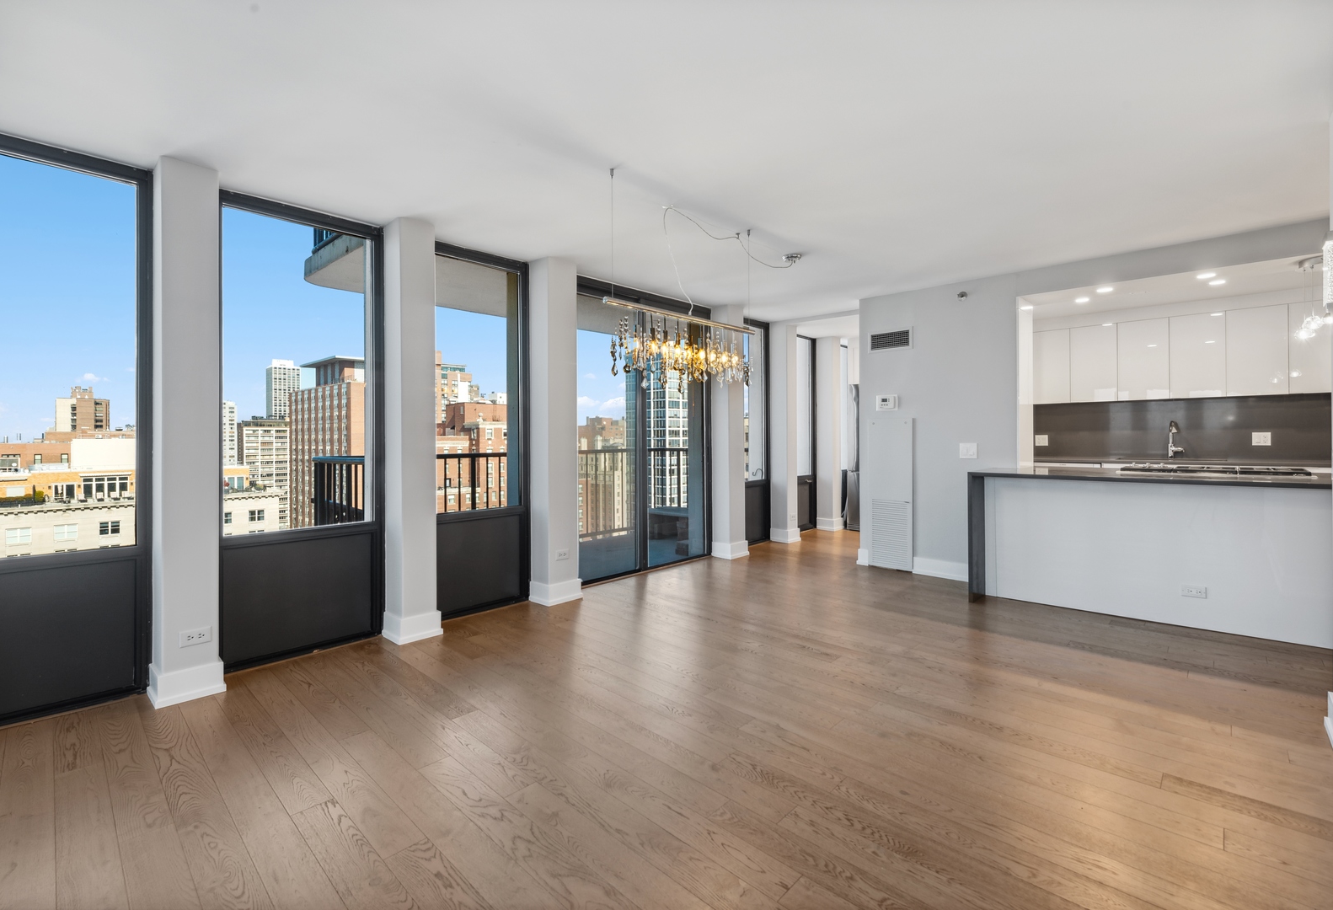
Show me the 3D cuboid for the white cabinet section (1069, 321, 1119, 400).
[{"bbox_3d":[4.460,-0.928,6.294,0.388,0.772,0.353,1,1,42],"label":"white cabinet section"}]

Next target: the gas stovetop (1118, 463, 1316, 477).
[{"bbox_3d":[3.593,0.093,4.019,0.920,0.060,0.530,1,1,43],"label":"gas stovetop"}]

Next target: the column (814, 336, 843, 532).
[{"bbox_3d":[2.051,-0.252,7.601,0.245,2.379,0.245,1,2,41],"label":"column"}]

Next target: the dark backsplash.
[{"bbox_3d":[4.768,-0.205,5.874,2.350,0.540,0.030,1,2,42],"label":"dark backsplash"}]

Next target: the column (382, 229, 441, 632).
[{"bbox_3d":[-1.532,-0.142,3.659,0.250,2.440,0.240,1,1,43],"label":"column"}]

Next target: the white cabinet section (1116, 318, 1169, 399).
[{"bbox_3d":[4.754,-0.924,6.027,0.405,0.772,0.353,1,1,42],"label":"white cabinet section"}]

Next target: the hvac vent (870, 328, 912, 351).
[{"bbox_3d":[1.965,-1.000,5.327,0.400,0.182,0.025,1,1,43],"label":"hvac vent"}]

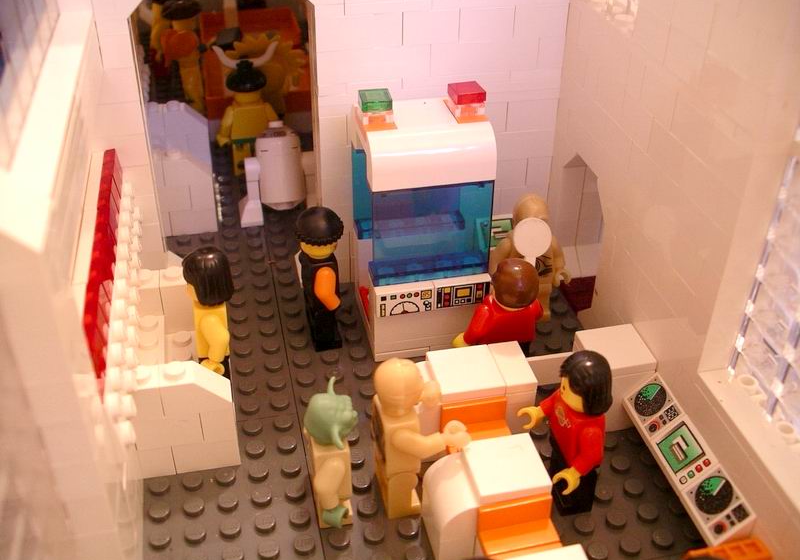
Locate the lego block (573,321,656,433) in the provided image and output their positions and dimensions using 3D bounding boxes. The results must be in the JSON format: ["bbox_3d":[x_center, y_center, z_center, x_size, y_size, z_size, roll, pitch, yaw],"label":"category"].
[{"bbox_3d":[0.055,0.027,0.226,0.016,0.022,0.016,-7,35,-11],"label":"lego block"}]

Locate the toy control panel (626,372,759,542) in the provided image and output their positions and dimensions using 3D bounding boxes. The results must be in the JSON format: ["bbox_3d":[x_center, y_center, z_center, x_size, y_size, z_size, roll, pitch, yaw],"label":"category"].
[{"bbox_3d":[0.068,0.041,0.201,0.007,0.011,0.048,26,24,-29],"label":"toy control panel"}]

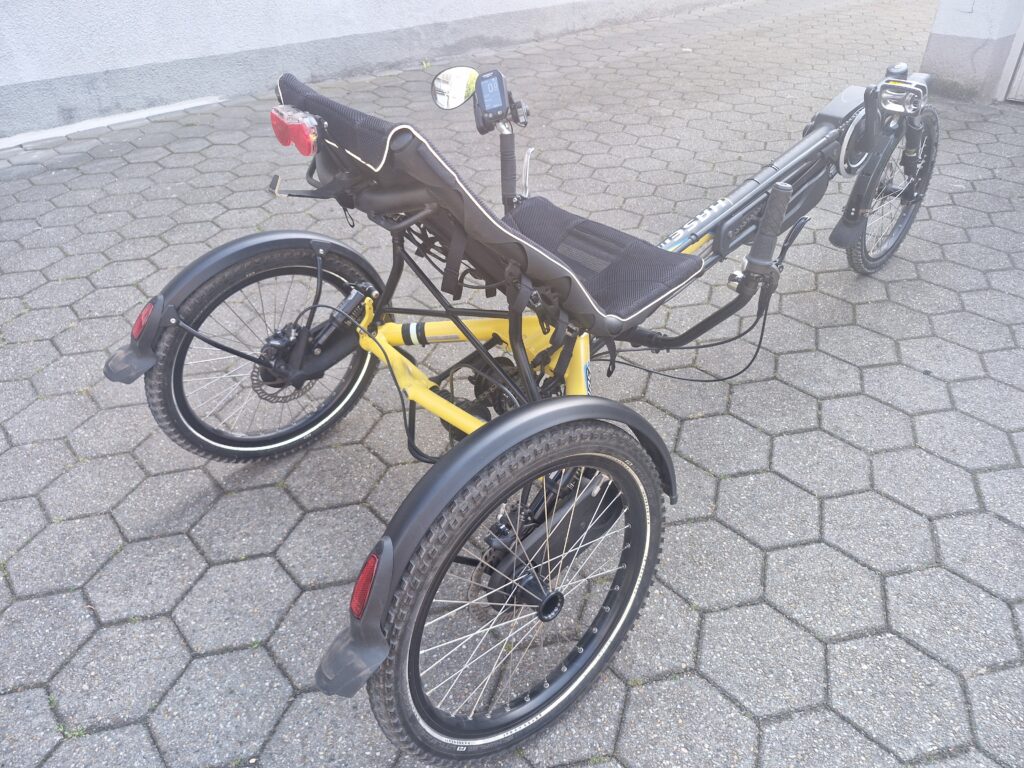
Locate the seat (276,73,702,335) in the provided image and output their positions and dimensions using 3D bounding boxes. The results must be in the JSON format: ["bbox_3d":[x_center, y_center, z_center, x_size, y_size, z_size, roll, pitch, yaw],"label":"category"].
[{"bbox_3d":[-0.032,-0.298,1.137,0.620,0.450,0.420,-28,43,-31],"label":"seat"}]

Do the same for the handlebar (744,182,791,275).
[{"bbox_3d":[0.431,-0.260,1.145,0.040,0.159,0.040,-30,51,-29],"label":"handlebar"}]

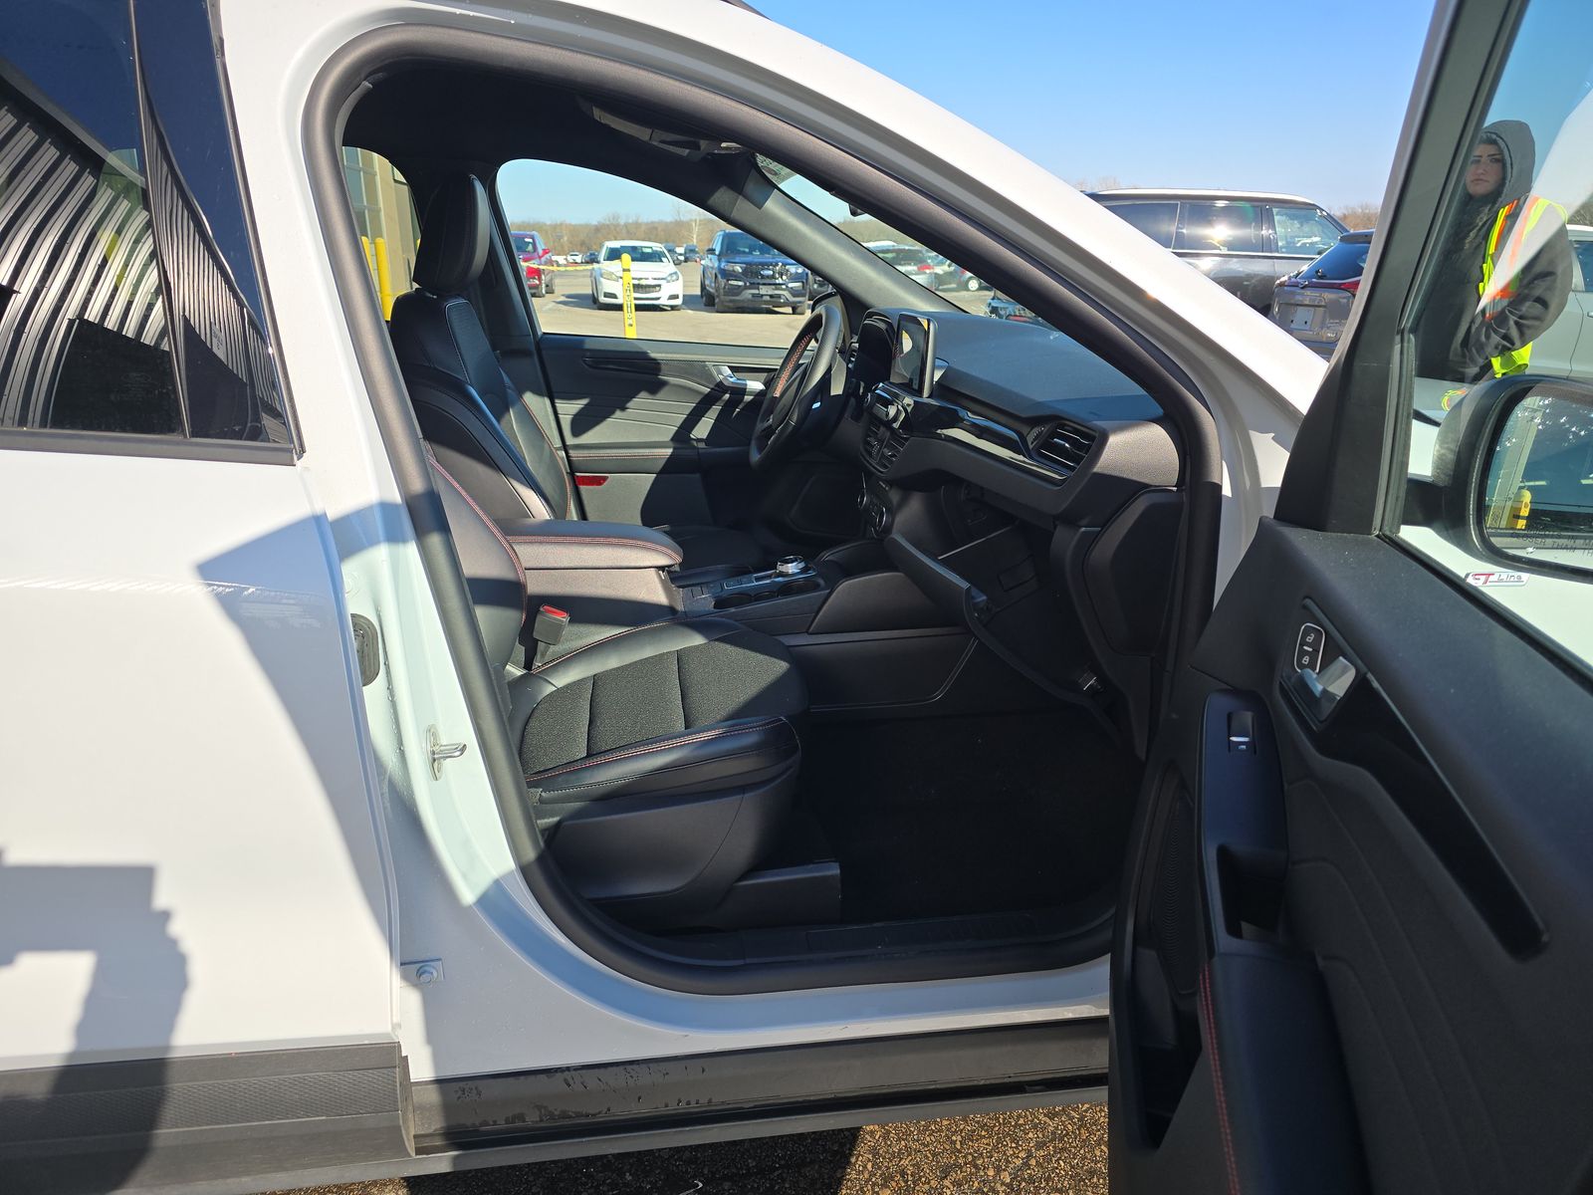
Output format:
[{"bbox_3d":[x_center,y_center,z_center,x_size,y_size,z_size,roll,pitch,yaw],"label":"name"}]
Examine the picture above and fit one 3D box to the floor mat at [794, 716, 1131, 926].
[{"bbox_3d":[0.285,0.362,1.766,0.640,0.100,0.500,-3,18,-6],"label":"floor mat"}]

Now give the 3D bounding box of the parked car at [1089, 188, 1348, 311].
[{"bbox_3d":[4.930,-3.566,11.774,4.950,1.790,1.960,-3,18,-6],"label":"parked car"}]

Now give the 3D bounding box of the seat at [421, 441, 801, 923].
[{"bbox_3d":[-0.349,-0.087,1.535,0.760,1.070,0.540,-3,18,-6],"label":"seat"}]

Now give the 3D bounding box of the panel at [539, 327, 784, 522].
[{"bbox_3d":[-0.173,-0.342,2.622,0.880,0.620,0.120,-3,18,-6],"label":"panel"}]

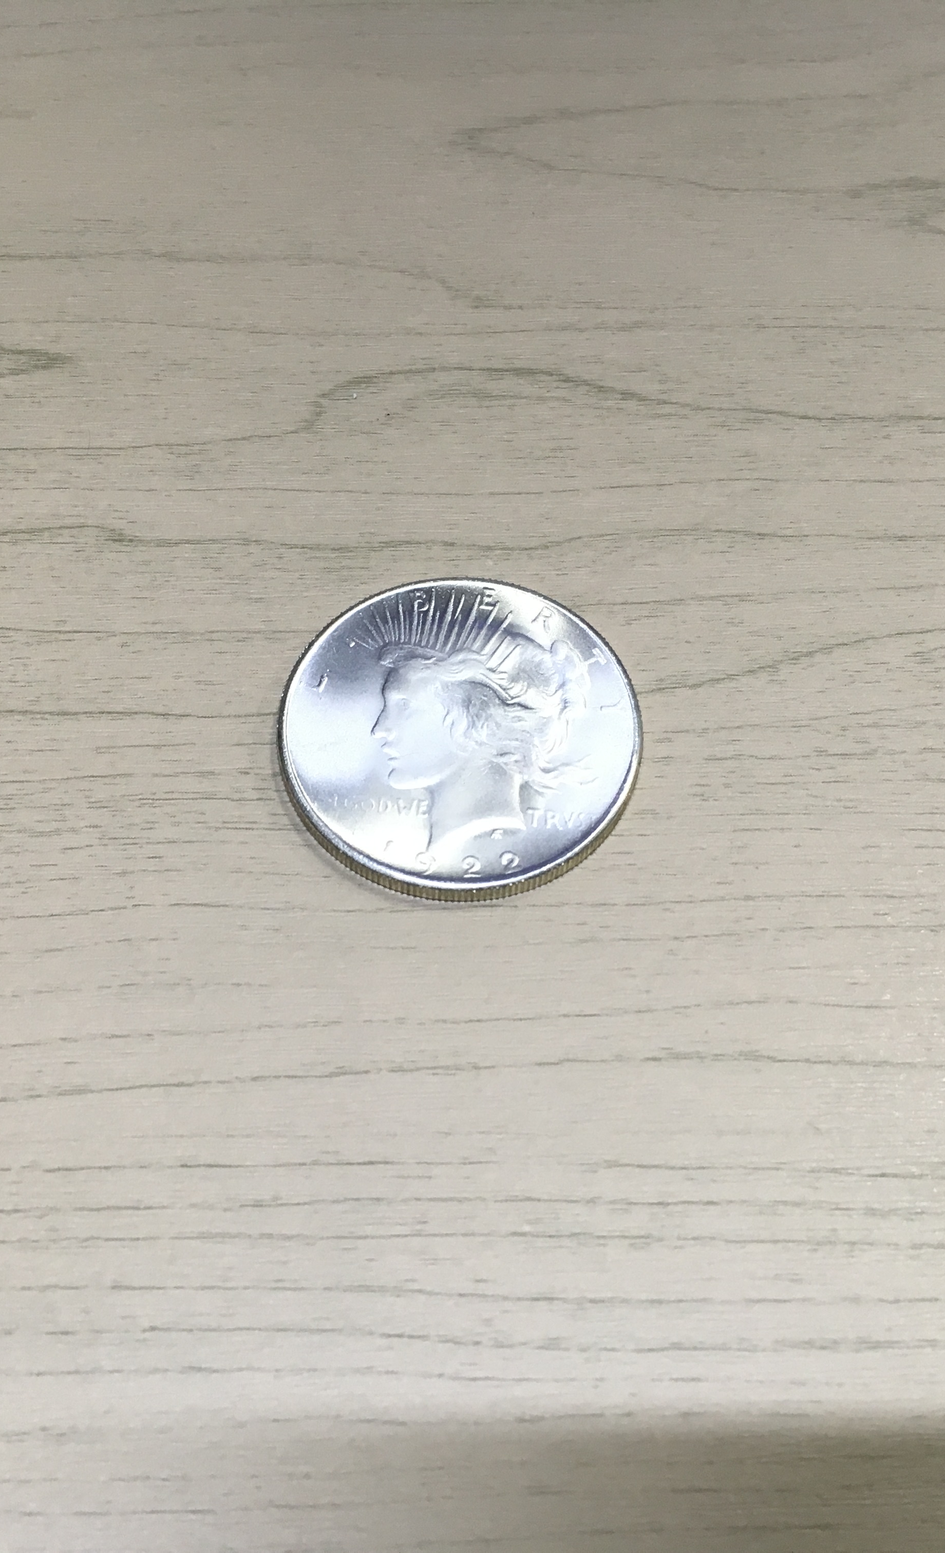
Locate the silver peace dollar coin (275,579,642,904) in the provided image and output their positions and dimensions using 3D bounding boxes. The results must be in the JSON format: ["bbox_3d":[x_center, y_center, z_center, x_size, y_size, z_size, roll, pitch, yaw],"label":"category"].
[{"bbox_3d":[-0.001,-0.005,0.182,0.038,0.003,0.038,0,61,-1],"label":"silver peace dollar coin"}]

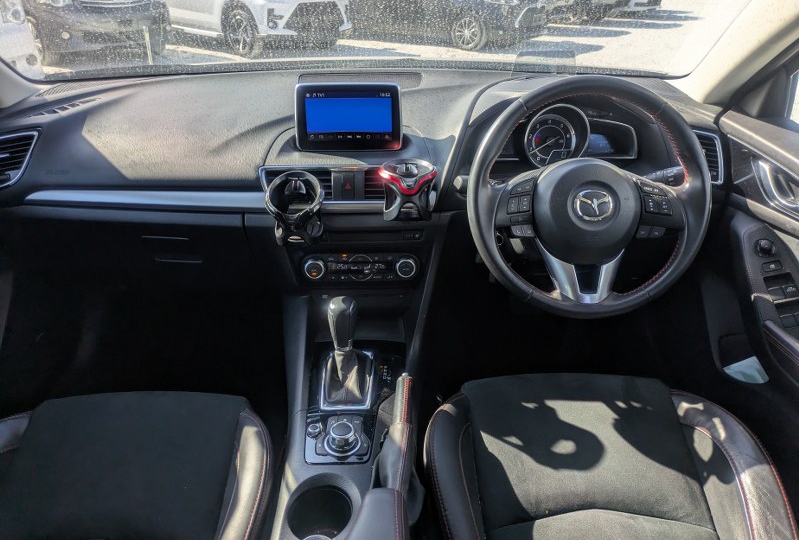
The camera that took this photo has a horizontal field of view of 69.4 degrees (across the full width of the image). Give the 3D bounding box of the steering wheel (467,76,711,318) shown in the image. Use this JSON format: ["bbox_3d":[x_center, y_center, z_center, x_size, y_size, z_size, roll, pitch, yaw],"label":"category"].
[{"bbox_3d":[0.287,-0.111,0.901,0.370,0.370,0.105,1,2,-2],"label":"steering wheel"}]

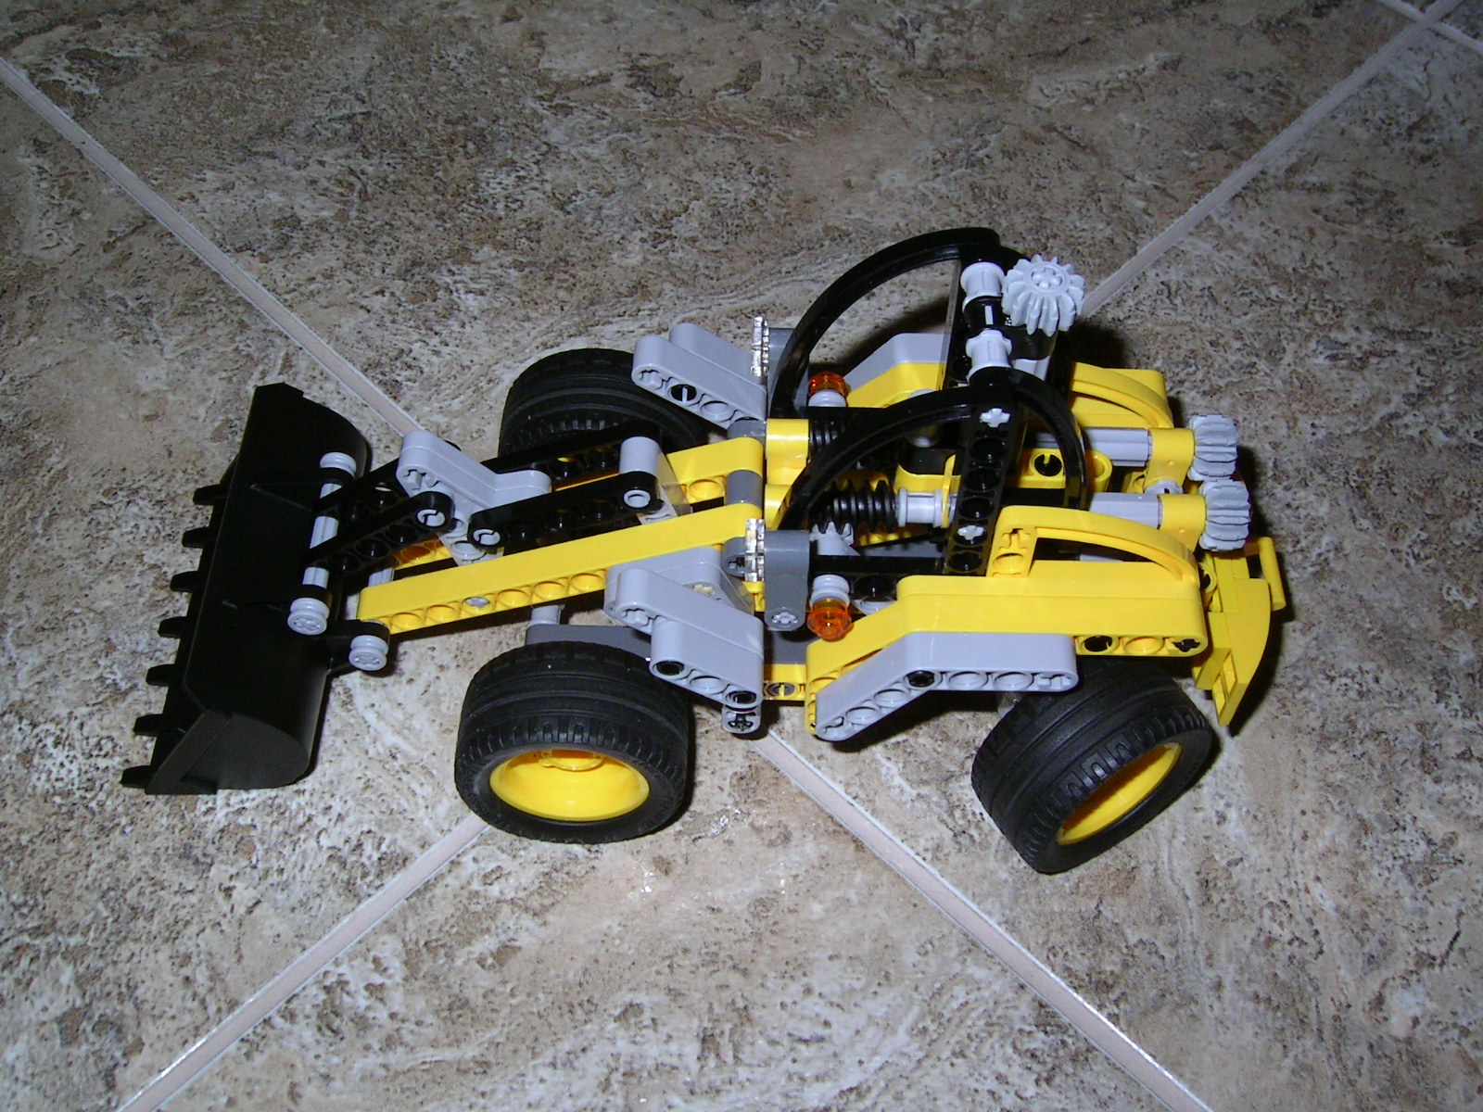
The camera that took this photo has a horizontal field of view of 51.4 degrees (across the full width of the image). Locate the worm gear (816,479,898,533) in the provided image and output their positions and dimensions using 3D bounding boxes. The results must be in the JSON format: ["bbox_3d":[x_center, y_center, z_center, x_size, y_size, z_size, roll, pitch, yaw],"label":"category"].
[{"bbox_3d":[0.020,-0.009,0.283,0.016,0.010,0.010,1,54,0],"label":"worm gear"}]

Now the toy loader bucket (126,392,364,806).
[{"bbox_3d":[-0.100,0.005,0.316,0.048,0.038,0.080,1,54,0],"label":"toy loader bucket"}]

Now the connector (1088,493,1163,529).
[{"bbox_3d":[0.069,-0.008,0.283,0.015,0.007,0.007,1,54,0],"label":"connector"}]

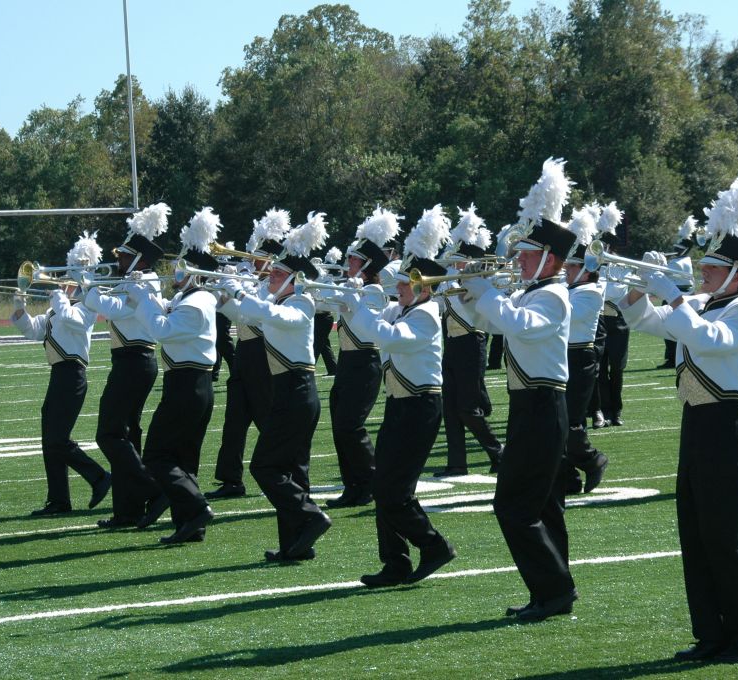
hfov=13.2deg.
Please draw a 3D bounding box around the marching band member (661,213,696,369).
[{"bbox_3d":[3.844,-0.592,39.643,0.485,1.875,0.510,-3,2,-23],"label":"marching band member"}]

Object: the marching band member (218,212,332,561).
[{"bbox_3d":[-0.510,0.251,17.168,0.582,1.859,0.510,-3,2,-23],"label":"marching band member"}]

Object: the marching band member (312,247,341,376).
[{"bbox_3d":[-0.618,-0.387,43.200,0.600,1.780,0.520,-4,2,-25],"label":"marching band member"}]

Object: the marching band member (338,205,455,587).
[{"bbox_3d":[0.135,0.272,15.601,0.553,1.854,0.510,-3,2,-23],"label":"marching band member"}]

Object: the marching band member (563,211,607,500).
[{"bbox_3d":[1.319,0.074,20.624,0.504,1.835,0.510,-3,2,-23],"label":"marching band member"}]

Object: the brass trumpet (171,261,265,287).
[{"bbox_3d":[-0.796,-0.344,16.950,0.510,0.155,0.125,7,-2,-23],"label":"brass trumpet"}]

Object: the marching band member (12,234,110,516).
[{"bbox_3d":[-2.105,0.233,21.850,0.660,1.920,0.520,-4,2,-25],"label":"marching band member"}]

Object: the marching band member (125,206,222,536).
[{"bbox_3d":[-1.162,0.217,19.200,0.550,1.990,0.520,-4,2,-25],"label":"marching band member"}]

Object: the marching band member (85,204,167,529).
[{"bbox_3d":[-1.510,0.165,19.811,0.504,1.997,0.510,-3,2,-23],"label":"marching band member"}]

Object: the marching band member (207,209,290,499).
[{"bbox_3d":[-0.823,0.092,21.717,0.524,1.960,0.510,-3,2,-23],"label":"marching band member"}]

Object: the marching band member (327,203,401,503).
[{"bbox_3d":[-0.035,0.112,20.398,0.504,1.917,0.510,-3,2,-23],"label":"marching band member"}]

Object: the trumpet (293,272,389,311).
[{"bbox_3d":[-0.111,-0.225,15.700,0.510,0.170,0.130,6,-2,-24],"label":"trumpet"}]

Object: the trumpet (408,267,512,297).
[{"bbox_3d":[0.408,-0.264,14.350,0.500,0.155,0.130,-5,3,-27],"label":"trumpet"}]

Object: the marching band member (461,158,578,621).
[{"bbox_3d":[0.695,0.221,14.500,0.520,2.080,0.520,-4,2,-25],"label":"marching band member"}]

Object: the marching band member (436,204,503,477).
[{"bbox_3d":[0.678,0.004,22.577,0.533,1.911,0.510,-3,2,-23],"label":"marching band member"}]

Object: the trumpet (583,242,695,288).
[{"bbox_3d":[1.088,-0.296,12.800,0.490,0.165,0.130,13,-6,-27],"label":"trumpet"}]

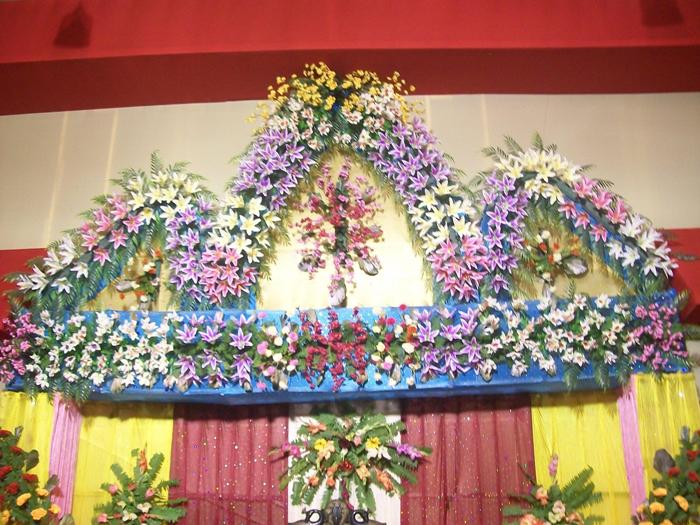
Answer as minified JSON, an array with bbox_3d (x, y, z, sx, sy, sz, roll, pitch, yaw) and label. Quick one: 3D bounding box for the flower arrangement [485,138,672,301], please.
[{"bbox_3d":[1.796,-0.363,5.912,1.399,1.307,0.350,-2,-17,3],"label":"flower arrangement"}]

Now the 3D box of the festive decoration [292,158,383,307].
[{"bbox_3d":[-0.105,-0.253,6.098,0.768,1.250,0.280,-2,-17,3],"label":"festive decoration"}]

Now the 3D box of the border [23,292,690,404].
[{"bbox_3d":[-0.035,0.679,5.684,5.080,0.660,0.450,-2,-17,3],"label":"border"}]

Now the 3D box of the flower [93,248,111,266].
[{"bbox_3d":[-2.020,-0.040,5.918,0.129,0.139,0.080,-2,-17,3],"label":"flower"}]

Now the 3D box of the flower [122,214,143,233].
[{"bbox_3d":[-1.789,-0.321,5.990,0.149,0.141,0.080,-2,-17,3],"label":"flower"}]

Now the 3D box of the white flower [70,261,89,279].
[{"bbox_3d":[-2.191,0.057,5.899,0.127,0.139,0.080,-2,-17,3],"label":"white flower"}]

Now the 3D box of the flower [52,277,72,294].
[{"bbox_3d":[-2.325,0.186,5.868,0.158,0.138,0.080,-2,-17,3],"label":"flower"}]

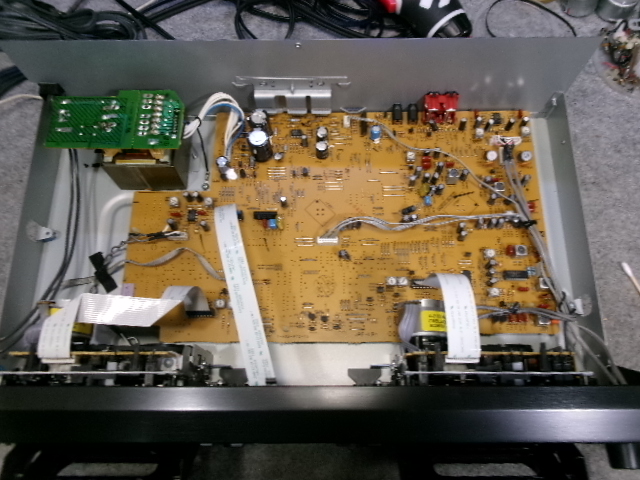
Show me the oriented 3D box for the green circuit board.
[{"bbox_3d":[-0.157,-0.094,0.403,0.103,0.004,0.051,0,72,1],"label":"green circuit board"}]

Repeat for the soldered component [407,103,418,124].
[{"bbox_3d":[0.081,-0.108,0.447,0.009,0.012,0.013,0,72,1],"label":"soldered component"}]

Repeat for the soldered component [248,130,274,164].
[{"bbox_3d":[-0.050,-0.078,0.431,0.015,0.027,0.015,0,72,1],"label":"soldered component"}]

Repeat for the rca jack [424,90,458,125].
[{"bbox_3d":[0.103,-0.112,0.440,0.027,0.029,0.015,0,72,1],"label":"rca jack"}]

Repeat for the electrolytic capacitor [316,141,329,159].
[{"bbox_3d":[0.002,-0.075,0.437,0.010,0.013,0.010,0,72,1],"label":"electrolytic capacitor"}]

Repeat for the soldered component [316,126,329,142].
[{"bbox_3d":[0.002,-0.088,0.441,0.010,0.013,0.010,0,72,1],"label":"soldered component"}]

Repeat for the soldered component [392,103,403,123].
[{"bbox_3d":[0.066,-0.106,0.439,0.007,0.010,0.013,0,72,0],"label":"soldered component"}]

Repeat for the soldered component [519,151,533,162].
[{"bbox_3d":[0.173,-0.069,0.436,0.009,0.007,0.009,0,72,1],"label":"soldered component"}]

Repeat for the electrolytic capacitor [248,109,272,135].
[{"bbox_3d":[-0.050,-0.098,0.438,0.014,0.025,0.014,0,72,1],"label":"electrolytic capacitor"}]

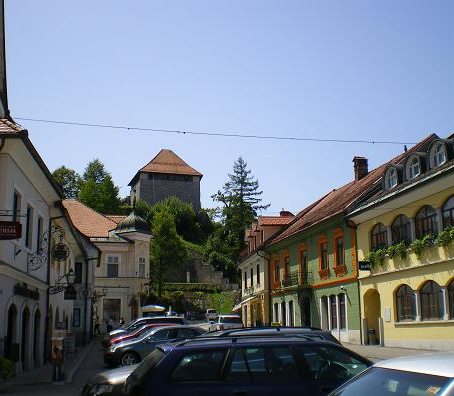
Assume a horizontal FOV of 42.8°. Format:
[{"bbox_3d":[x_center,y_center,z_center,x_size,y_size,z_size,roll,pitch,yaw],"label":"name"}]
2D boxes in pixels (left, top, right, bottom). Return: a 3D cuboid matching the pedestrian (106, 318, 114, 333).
[{"bbox_3d":[-10.695,11.651,52.758,0.500,1.600,0.400,-7,-13,26],"label":"pedestrian"}]

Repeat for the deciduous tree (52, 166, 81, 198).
[{"bbox_3d":[-33.994,-2.421,122.000,7.000,10.000,7.000,-1,-12,0],"label":"deciduous tree"}]

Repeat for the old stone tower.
[{"bbox_3d":[-13.108,-2.753,121.229,12.400,15.380,12.200,4,-13,-20],"label":"old stone tower"}]

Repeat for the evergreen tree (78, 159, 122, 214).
[{"bbox_3d":[-25.298,-1.885,115.000,8.700,12.000,8.700,-1,-12,0],"label":"evergreen tree"}]

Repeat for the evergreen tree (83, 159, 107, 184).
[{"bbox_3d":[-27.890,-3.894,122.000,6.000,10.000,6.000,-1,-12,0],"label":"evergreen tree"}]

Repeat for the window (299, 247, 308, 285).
[{"bbox_3d":[5.562,4.908,42.140,0.180,2.600,1.200,2,-13,-12],"label":"window"}]

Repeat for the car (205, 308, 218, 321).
[{"bbox_3d":[-2.211,16.991,84.316,1.800,1.720,4.400,0,-12,-4],"label":"car"}]

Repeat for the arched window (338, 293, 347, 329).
[{"bbox_3d":[6.970,6.819,34.978,0.180,2.150,1.100,2,-13,-12],"label":"arched window"}]

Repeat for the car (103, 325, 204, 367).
[{"bbox_3d":[-2.391,5.606,22.000,4.350,1.460,1.780,2,-13,-14],"label":"car"}]

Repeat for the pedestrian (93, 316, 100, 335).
[{"bbox_3d":[-12.000,11.750,53.500,0.550,1.720,0.500,0,-12,-5],"label":"pedestrian"}]

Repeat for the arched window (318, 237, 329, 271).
[{"bbox_3d":[6.573,3.768,39.355,0.200,2.250,1.350,2,-12,-13],"label":"arched window"}]

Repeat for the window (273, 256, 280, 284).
[{"bbox_3d":[4.163,6.097,48.741,0.180,2.250,1.100,2,-13,-12],"label":"window"}]

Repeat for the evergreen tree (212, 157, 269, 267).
[{"bbox_3d":[2.321,2.493,99.653,9.200,19.000,9.000,0,-12,-3],"label":"evergreen tree"}]

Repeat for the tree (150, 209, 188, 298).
[{"bbox_3d":[-8.075,7.660,80.000,5.100,12.300,5.100,-1,-12,0],"label":"tree"}]

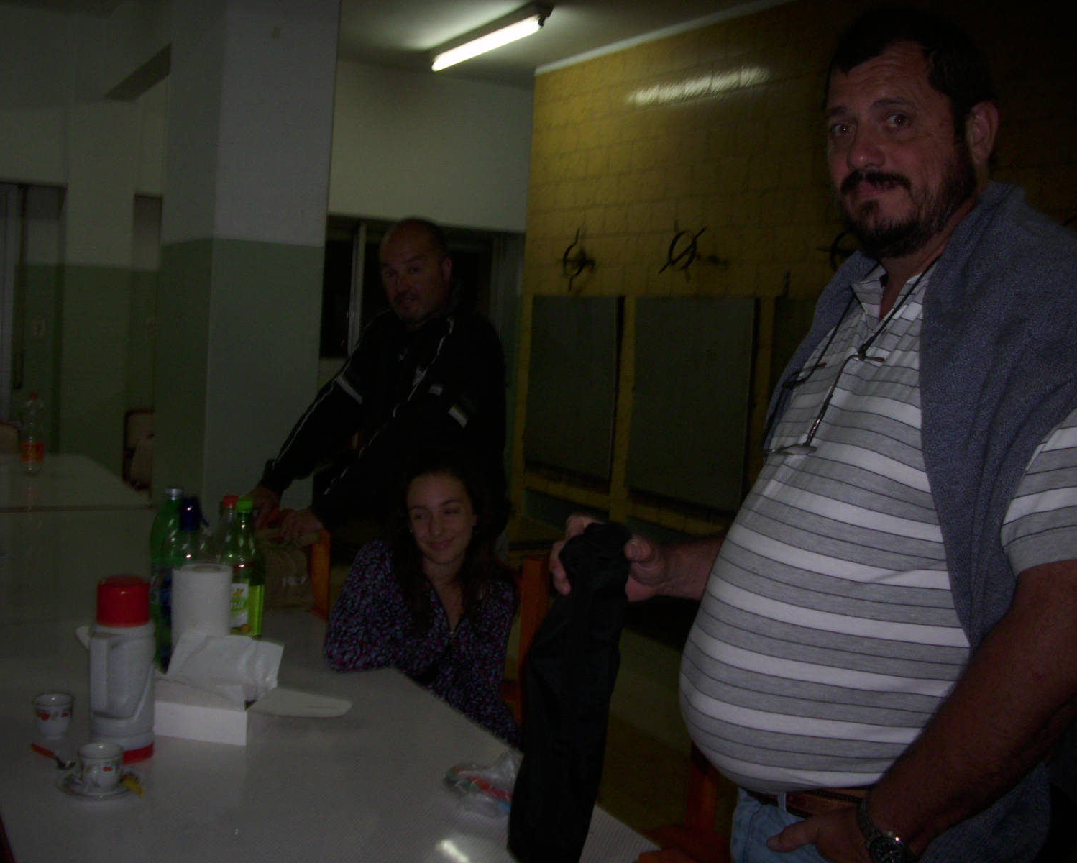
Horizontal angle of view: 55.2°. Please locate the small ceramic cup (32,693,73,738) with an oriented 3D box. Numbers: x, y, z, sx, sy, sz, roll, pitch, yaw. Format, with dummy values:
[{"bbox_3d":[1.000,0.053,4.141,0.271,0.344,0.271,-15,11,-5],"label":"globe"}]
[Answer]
[{"bbox_3d":[-0.772,0.454,1.641,0.064,0.060,0.067,4,5,0],"label":"small ceramic cup"}]

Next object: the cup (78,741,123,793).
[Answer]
[{"bbox_3d":[-0.621,0.479,1.456,0.064,0.055,0.076,4,6,7],"label":"cup"}]

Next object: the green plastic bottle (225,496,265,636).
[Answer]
[{"bbox_3d":[-0.619,0.290,2.192,0.089,0.306,0.089,4,5,6],"label":"green plastic bottle"}]

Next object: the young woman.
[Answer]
[{"bbox_3d":[-0.243,0.631,2.108,0.520,1.190,0.650,6,7,30],"label":"young woman"}]

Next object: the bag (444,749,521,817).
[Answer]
[{"bbox_3d":[-0.060,0.520,1.510,0.170,0.055,0.140,8,7,37],"label":"bag"}]

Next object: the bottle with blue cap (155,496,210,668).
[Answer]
[{"bbox_3d":[-0.681,0.291,2.001,0.098,0.330,0.098,-1,7,-35],"label":"bottle with blue cap"}]

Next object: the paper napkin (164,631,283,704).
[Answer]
[{"bbox_3d":[-0.532,0.400,1.740,0.200,0.090,0.130,4,5,6],"label":"paper napkin"}]

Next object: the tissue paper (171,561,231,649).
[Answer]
[{"bbox_3d":[-0.652,0.360,2.004,0.116,0.198,0.116,4,5,0],"label":"tissue paper"}]

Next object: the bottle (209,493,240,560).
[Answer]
[{"bbox_3d":[-0.667,0.287,2.225,0.092,0.295,0.092,-1,7,-35],"label":"bottle"}]

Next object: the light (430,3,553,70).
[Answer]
[{"bbox_3d":[-0.306,-2.199,5.765,0.100,0.120,1.240,-1,7,-34],"label":"light"}]

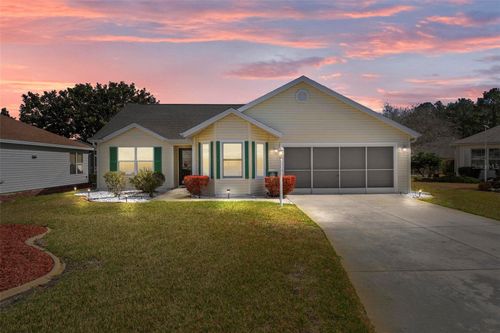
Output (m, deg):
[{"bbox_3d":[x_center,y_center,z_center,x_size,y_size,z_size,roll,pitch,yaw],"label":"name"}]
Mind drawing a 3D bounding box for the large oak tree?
[{"bbox_3d":[-16.400,-3.450,34.000,14.500,9.700,13.000,0,1,0],"label":"large oak tree"}]

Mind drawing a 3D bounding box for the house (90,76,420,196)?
[{"bbox_3d":[-0.450,-1.520,20.900,15.800,5.450,13.400,0,1,0],"label":"house"}]

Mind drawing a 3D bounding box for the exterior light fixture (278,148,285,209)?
[{"bbox_3d":[1.040,0.330,10.900,0.210,1.980,0.210,0,1,0],"label":"exterior light fixture"}]

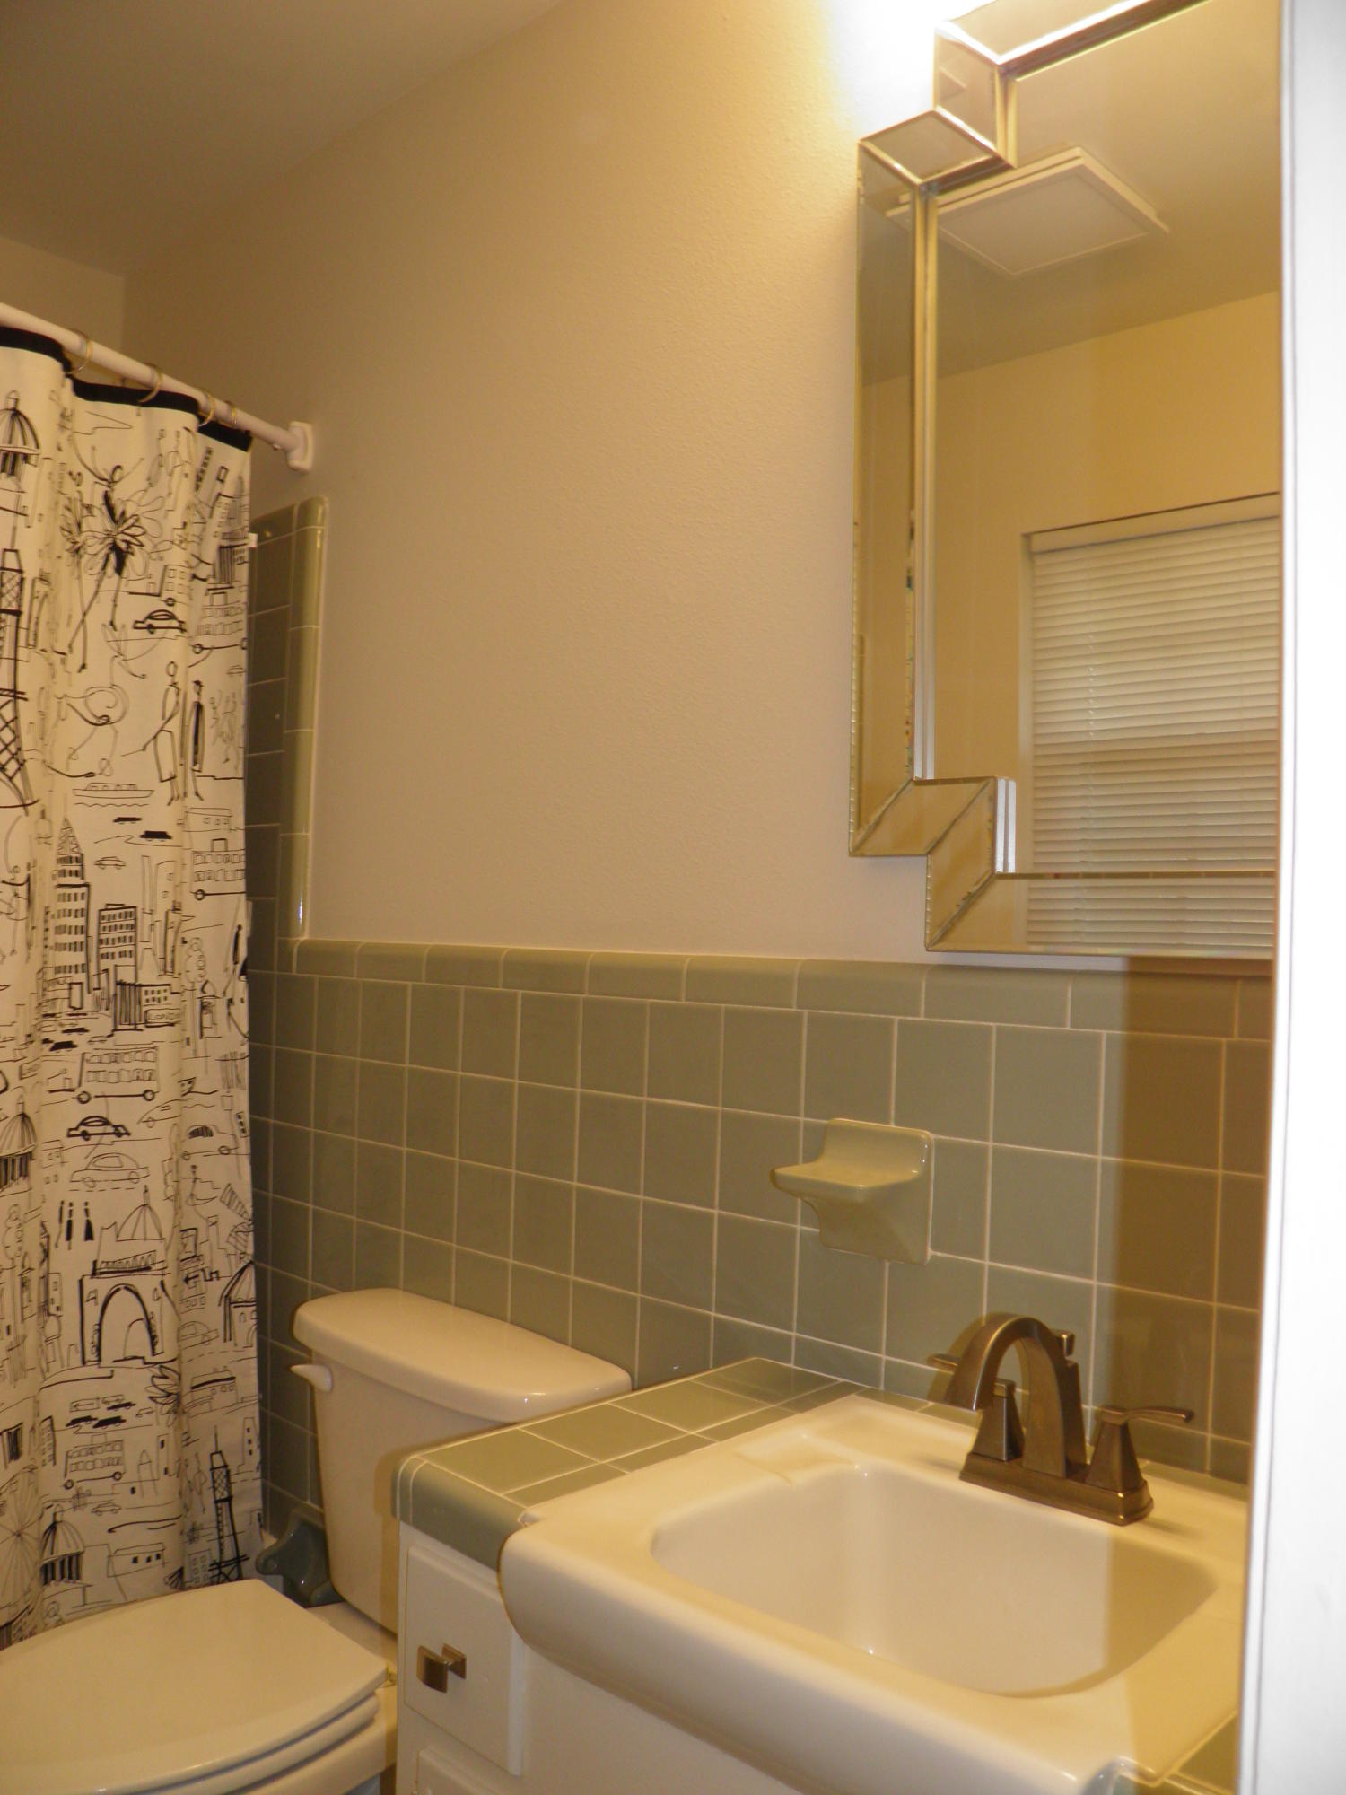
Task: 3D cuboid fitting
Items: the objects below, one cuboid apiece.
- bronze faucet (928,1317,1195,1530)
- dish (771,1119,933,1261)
[{"bbox_3d":[0.267,0.391,1.103,0.231,0.158,0.187,0,-3,42],"label":"bronze faucet"},{"bbox_3d":[0.169,0.285,1.392,0.124,0.123,0.095,0,-3,42],"label":"dish"}]

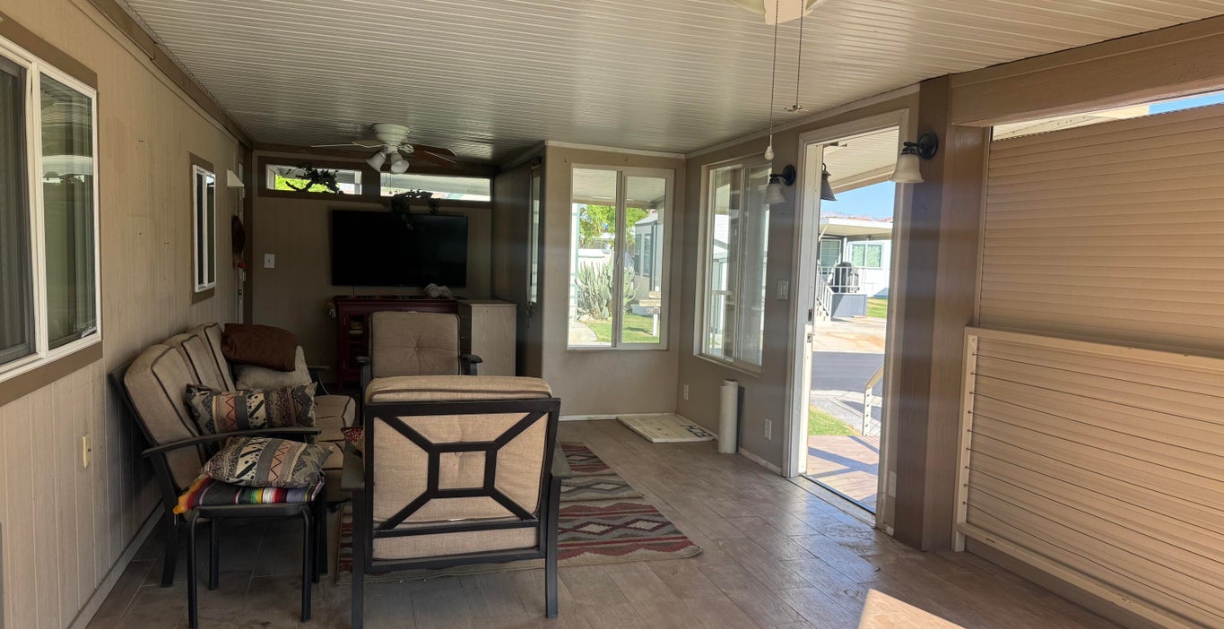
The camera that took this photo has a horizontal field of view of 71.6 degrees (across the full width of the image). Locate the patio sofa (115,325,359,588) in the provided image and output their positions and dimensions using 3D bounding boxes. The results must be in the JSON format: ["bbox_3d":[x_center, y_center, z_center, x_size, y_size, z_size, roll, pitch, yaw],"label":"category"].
[{"bbox_3d":[-1.711,0.529,4.120,0.856,0.902,1.884,1,5,-18],"label":"patio sofa"}]

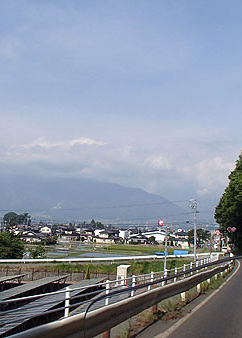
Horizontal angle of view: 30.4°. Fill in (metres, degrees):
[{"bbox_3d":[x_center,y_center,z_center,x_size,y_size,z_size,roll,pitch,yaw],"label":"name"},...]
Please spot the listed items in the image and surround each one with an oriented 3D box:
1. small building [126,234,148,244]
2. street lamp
[{"bbox_3d":[8.007,33.496,212.000,9.200,4.600,7.800,2,-6,0],"label":"small building"},{"bbox_3d":[12.205,10.384,75.000,1.100,10.800,0.700,2,-6,0],"label":"street lamp"}]

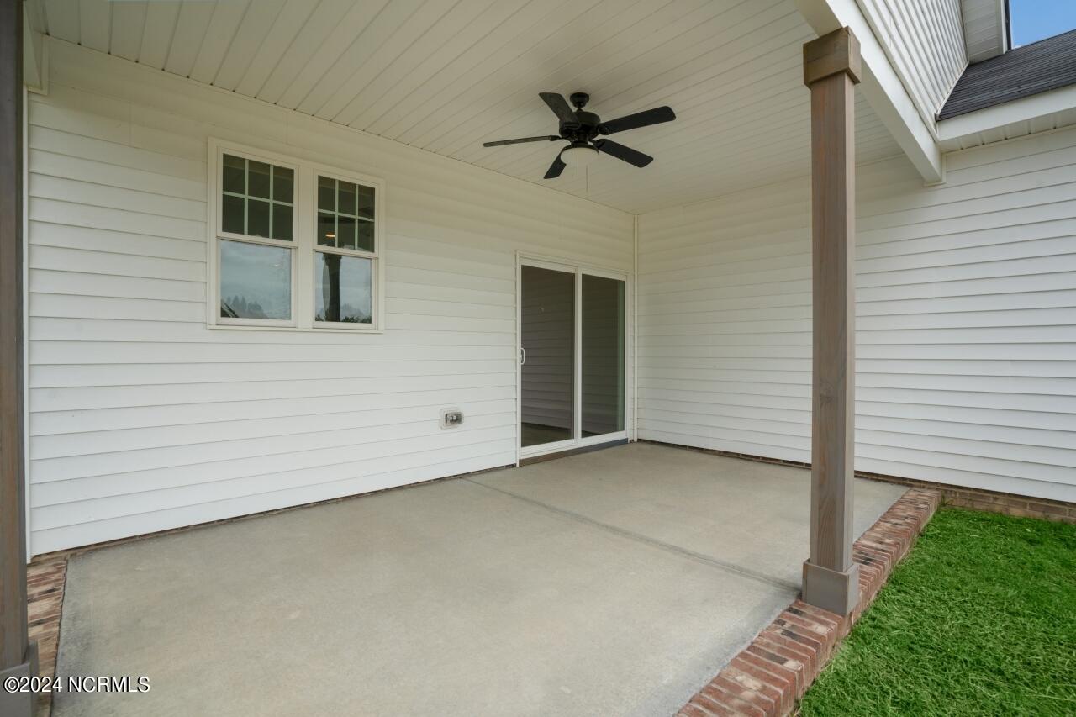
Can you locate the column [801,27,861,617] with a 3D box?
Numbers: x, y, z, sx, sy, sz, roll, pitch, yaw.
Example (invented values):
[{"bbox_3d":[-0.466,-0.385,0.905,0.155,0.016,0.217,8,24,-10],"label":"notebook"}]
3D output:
[{"bbox_3d":[1.353,-0.154,2.211,0.178,2.575,0.178,-1,1,-43],"label":"column"}]

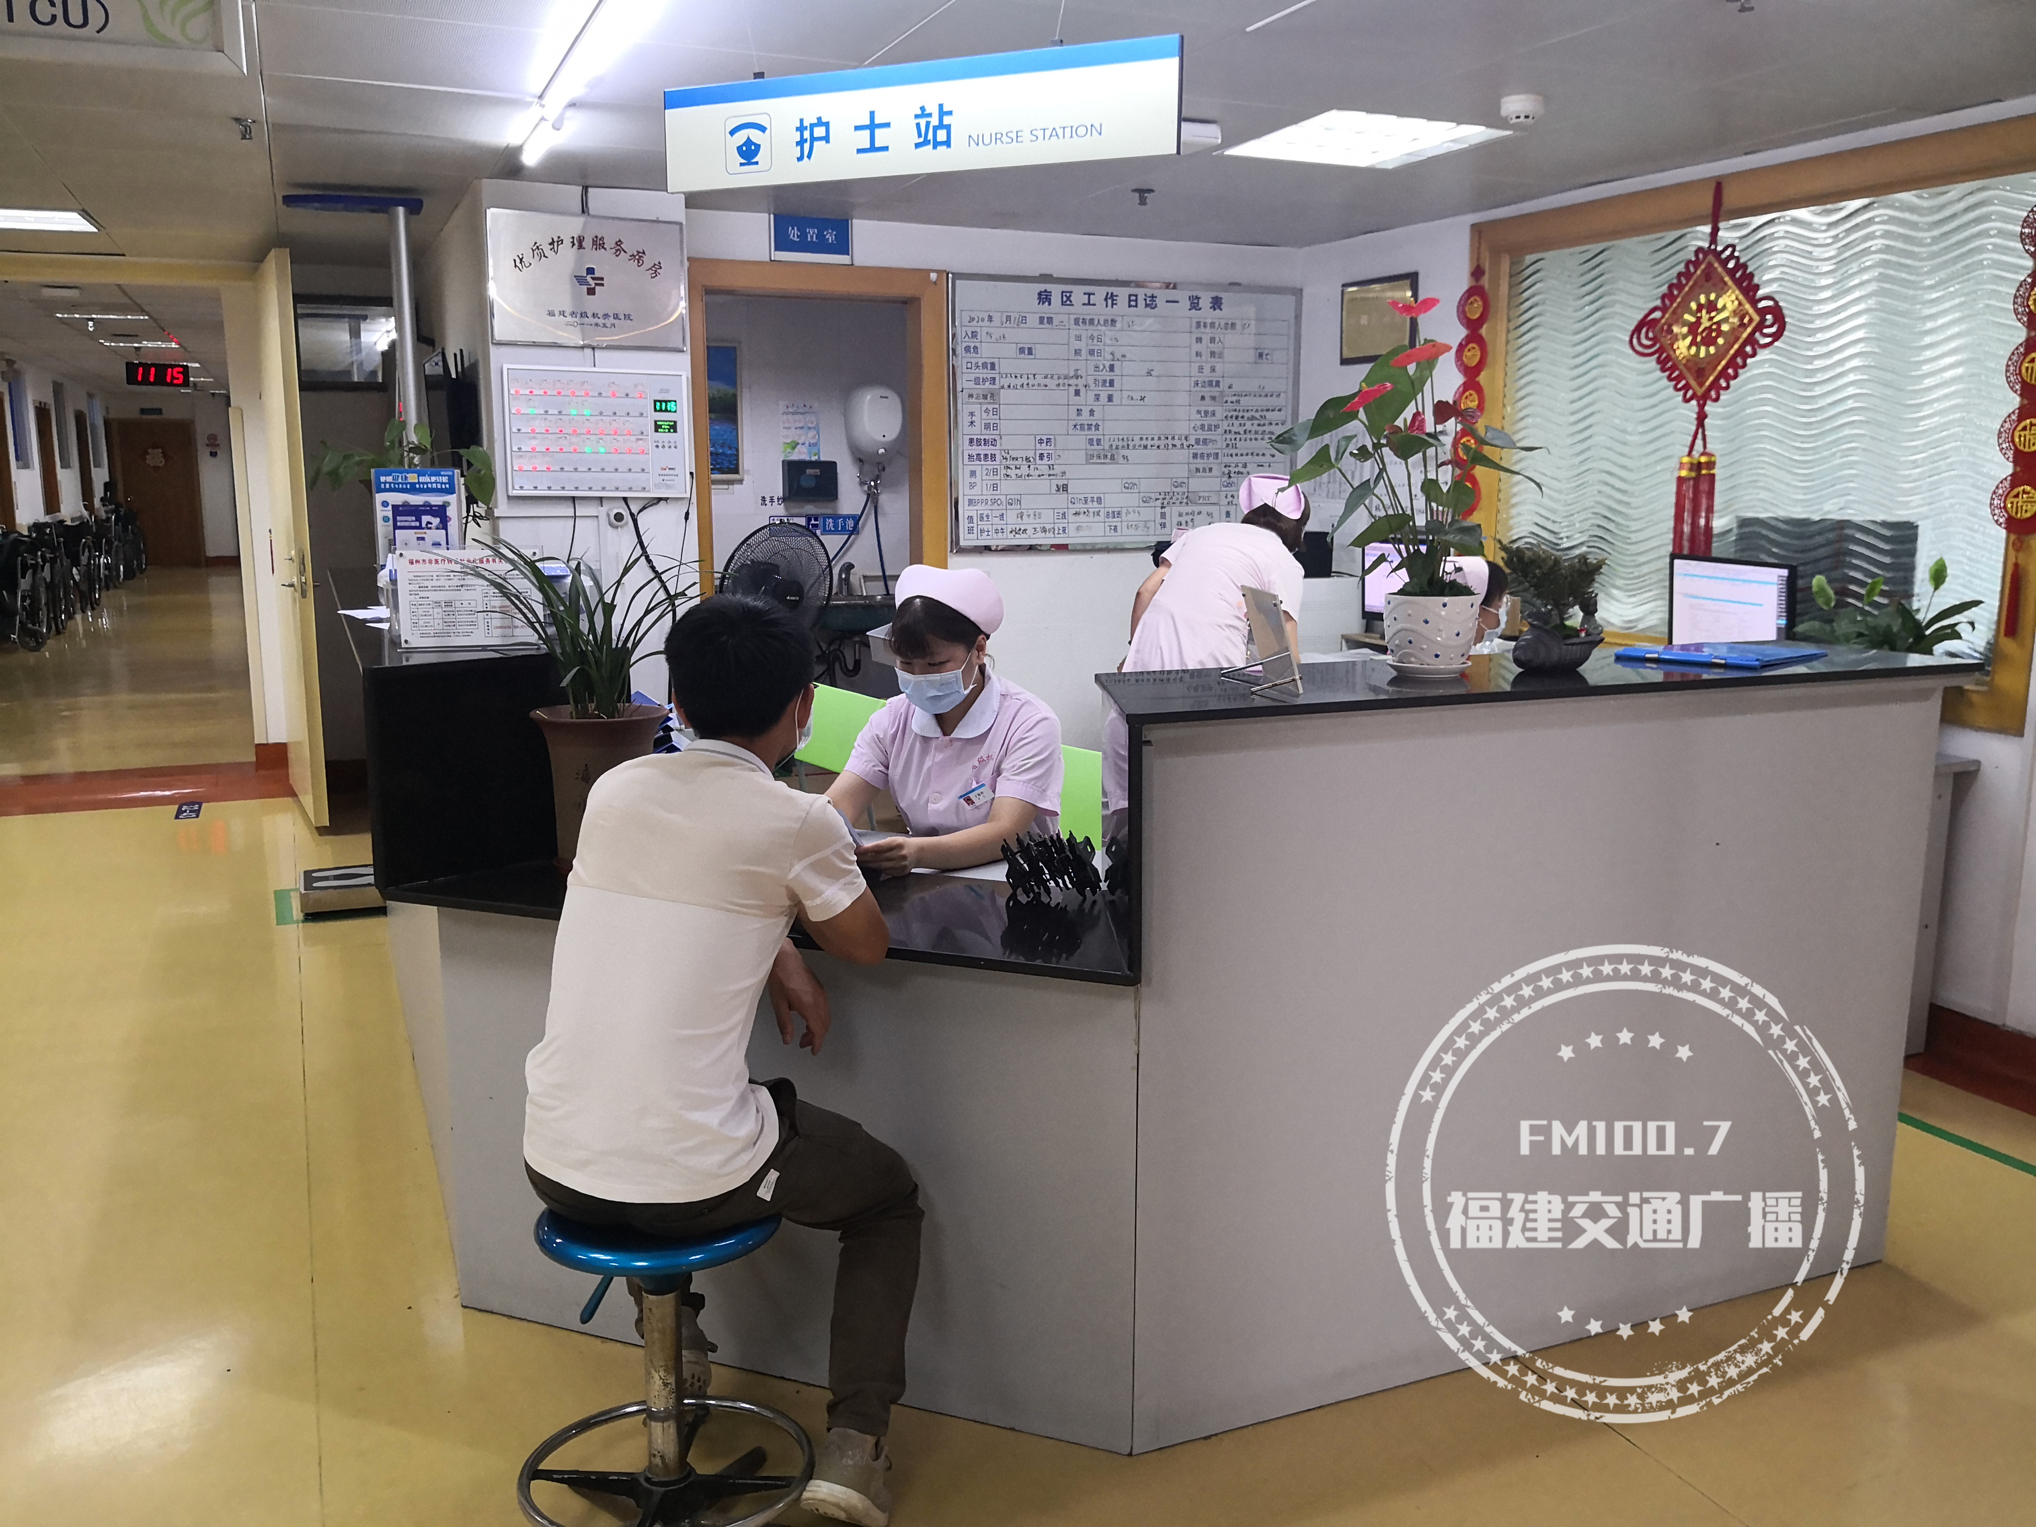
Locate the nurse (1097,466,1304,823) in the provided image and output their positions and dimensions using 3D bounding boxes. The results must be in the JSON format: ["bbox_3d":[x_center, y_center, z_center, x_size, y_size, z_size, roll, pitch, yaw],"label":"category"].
[{"bbox_3d":[0.530,-0.027,4.283,0.520,1.460,0.600,5,11,24],"label":"nurse"}]

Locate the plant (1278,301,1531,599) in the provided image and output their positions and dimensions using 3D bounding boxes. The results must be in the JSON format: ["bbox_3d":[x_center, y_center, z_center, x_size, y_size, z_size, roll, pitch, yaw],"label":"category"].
[{"bbox_3d":[0.650,-0.527,2.648,0.430,0.490,0.380,3,11,14],"label":"plant"}]

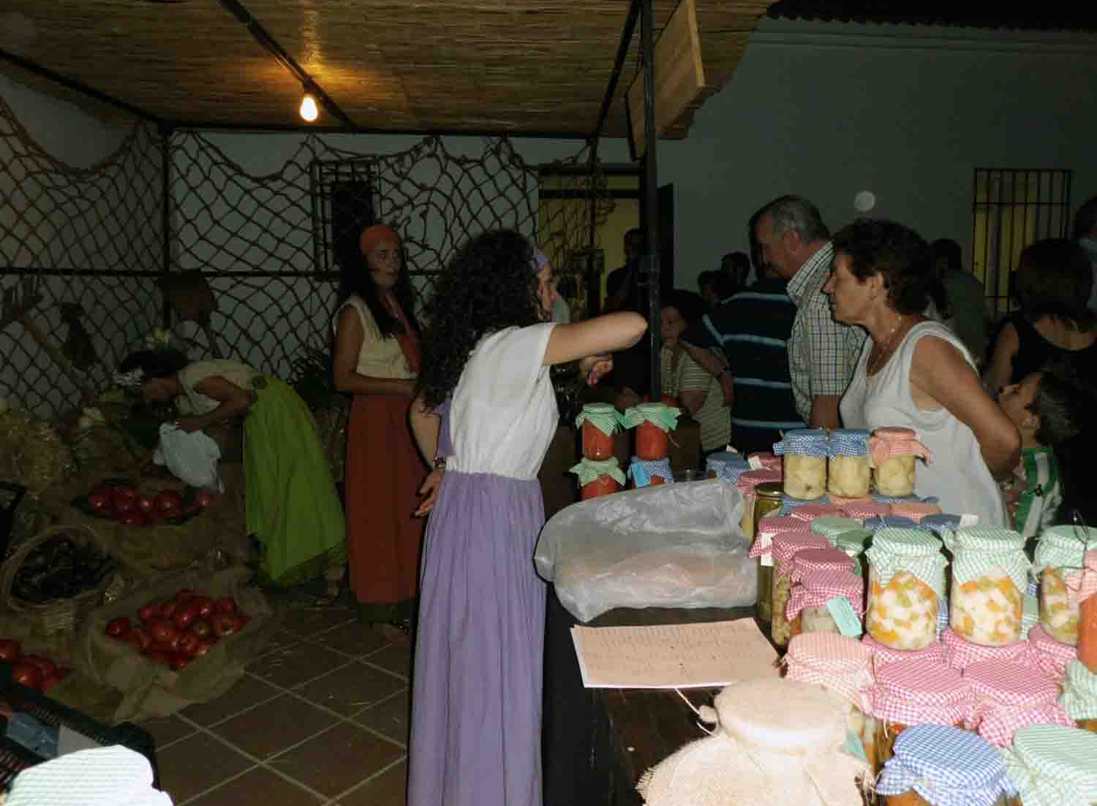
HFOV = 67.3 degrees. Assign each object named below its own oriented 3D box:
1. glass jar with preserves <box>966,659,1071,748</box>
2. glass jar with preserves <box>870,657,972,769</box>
[{"bbox_3d":[0.478,0.301,0.847,0.100,0.050,0.100,-1,7,0],"label":"glass jar with preserves"},{"bbox_3d":[0.374,0.345,0.829,0.089,0.155,0.089,0,8,0],"label":"glass jar with preserves"}]

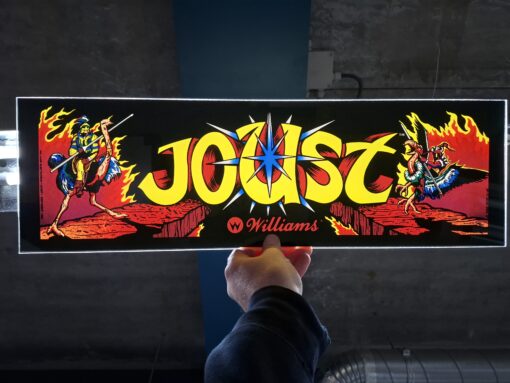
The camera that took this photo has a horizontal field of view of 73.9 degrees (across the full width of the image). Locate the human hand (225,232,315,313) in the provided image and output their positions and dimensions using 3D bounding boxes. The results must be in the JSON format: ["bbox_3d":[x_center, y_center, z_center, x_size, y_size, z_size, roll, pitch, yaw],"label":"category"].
[{"bbox_3d":[0.018,0.094,0.407,0.110,0.115,0.085,0,-60,0],"label":"human hand"}]

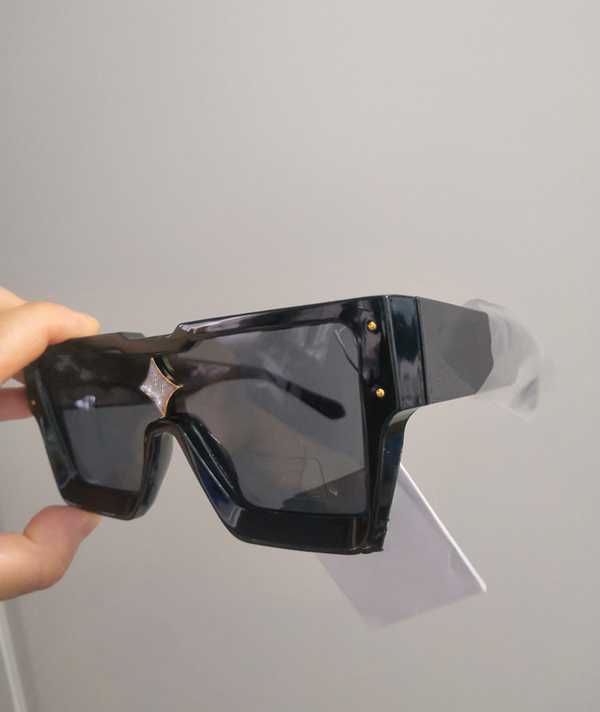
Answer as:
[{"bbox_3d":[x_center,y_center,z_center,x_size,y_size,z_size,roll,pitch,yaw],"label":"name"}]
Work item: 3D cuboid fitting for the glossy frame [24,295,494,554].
[{"bbox_3d":[0.009,0.019,0.223,0.147,0.055,0.150,-5,-2,40],"label":"glossy frame"}]

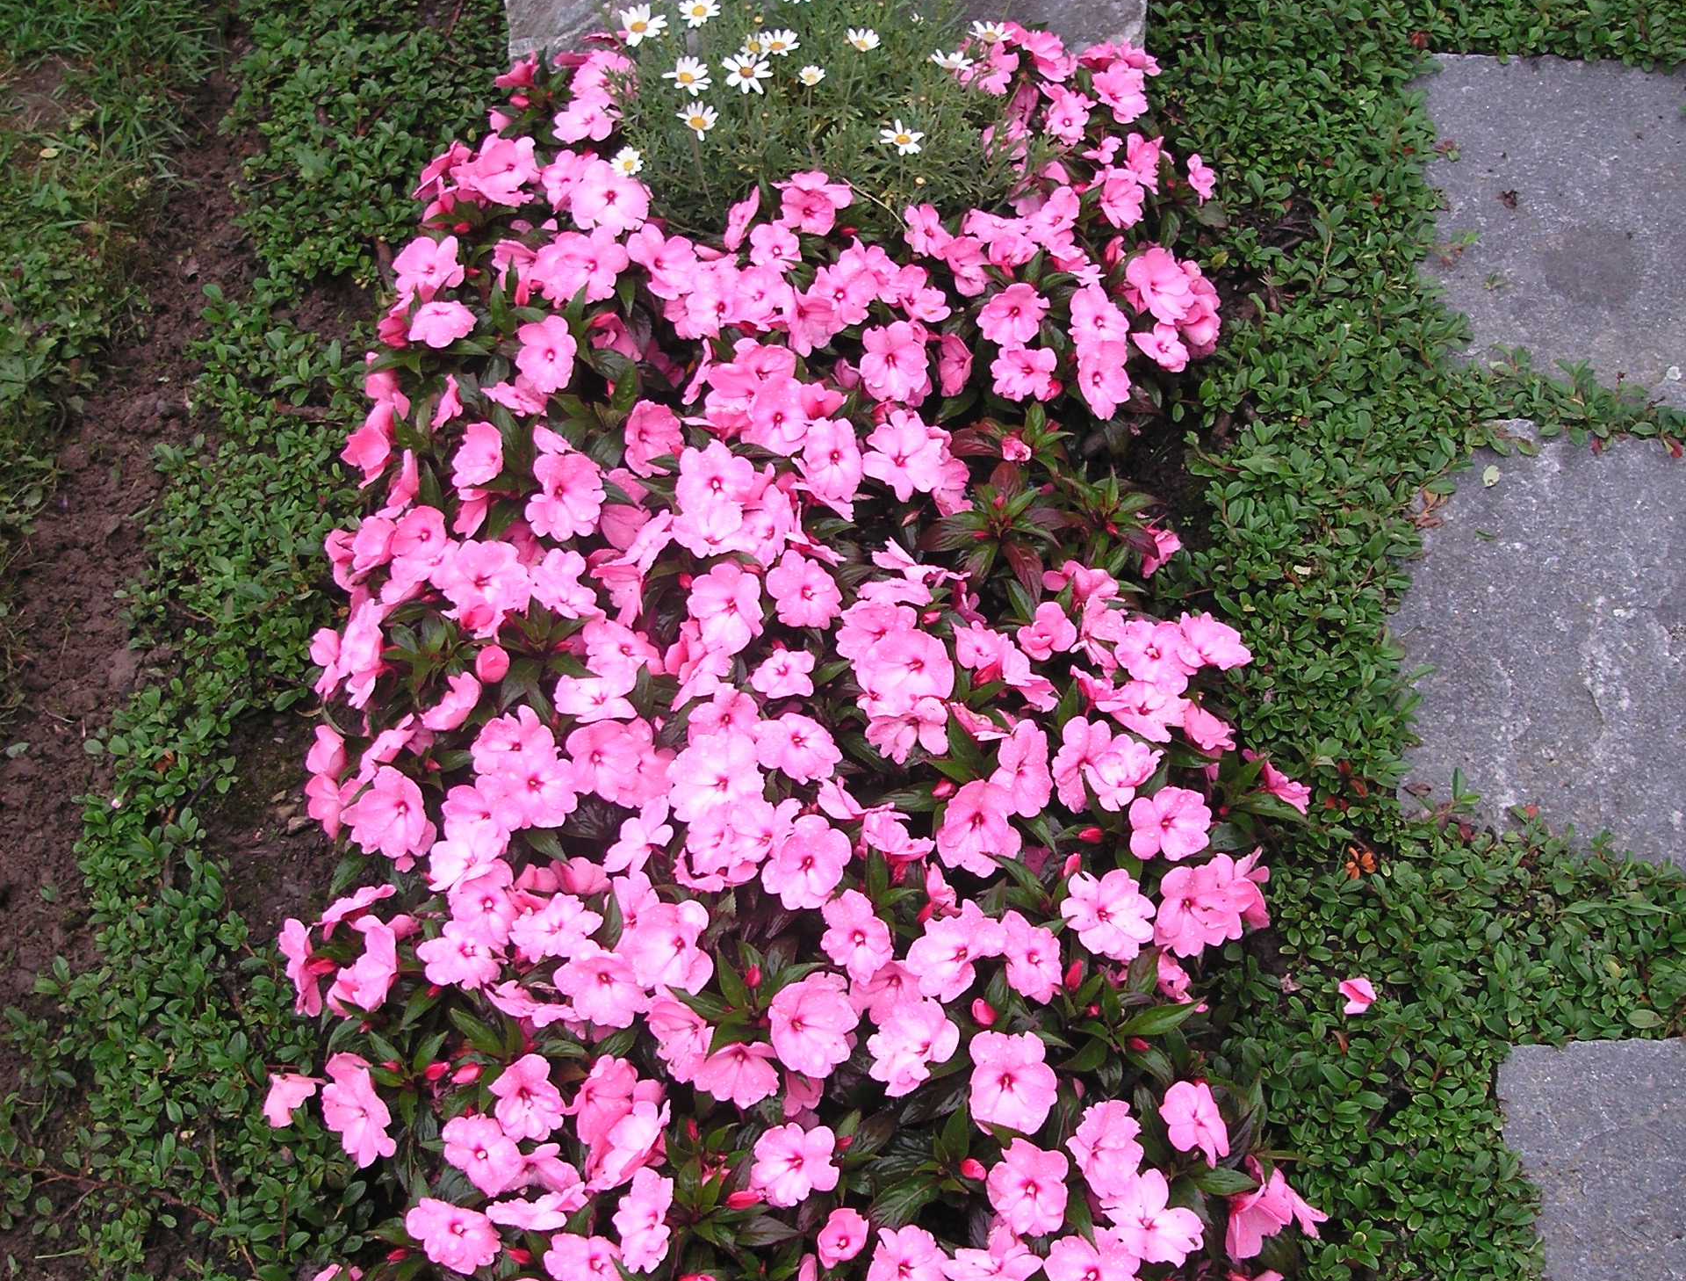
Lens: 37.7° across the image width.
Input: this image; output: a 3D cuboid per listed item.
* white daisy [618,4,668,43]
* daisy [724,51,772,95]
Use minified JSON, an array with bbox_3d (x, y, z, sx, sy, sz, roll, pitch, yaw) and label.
[{"bbox_3d":[-0.164,-0.506,2.030,0.039,0.013,0.039,1,62,-1],"label":"white daisy"},{"bbox_3d":[-0.077,-0.460,2.000,0.040,0.013,0.040,0,64,0],"label":"daisy"}]

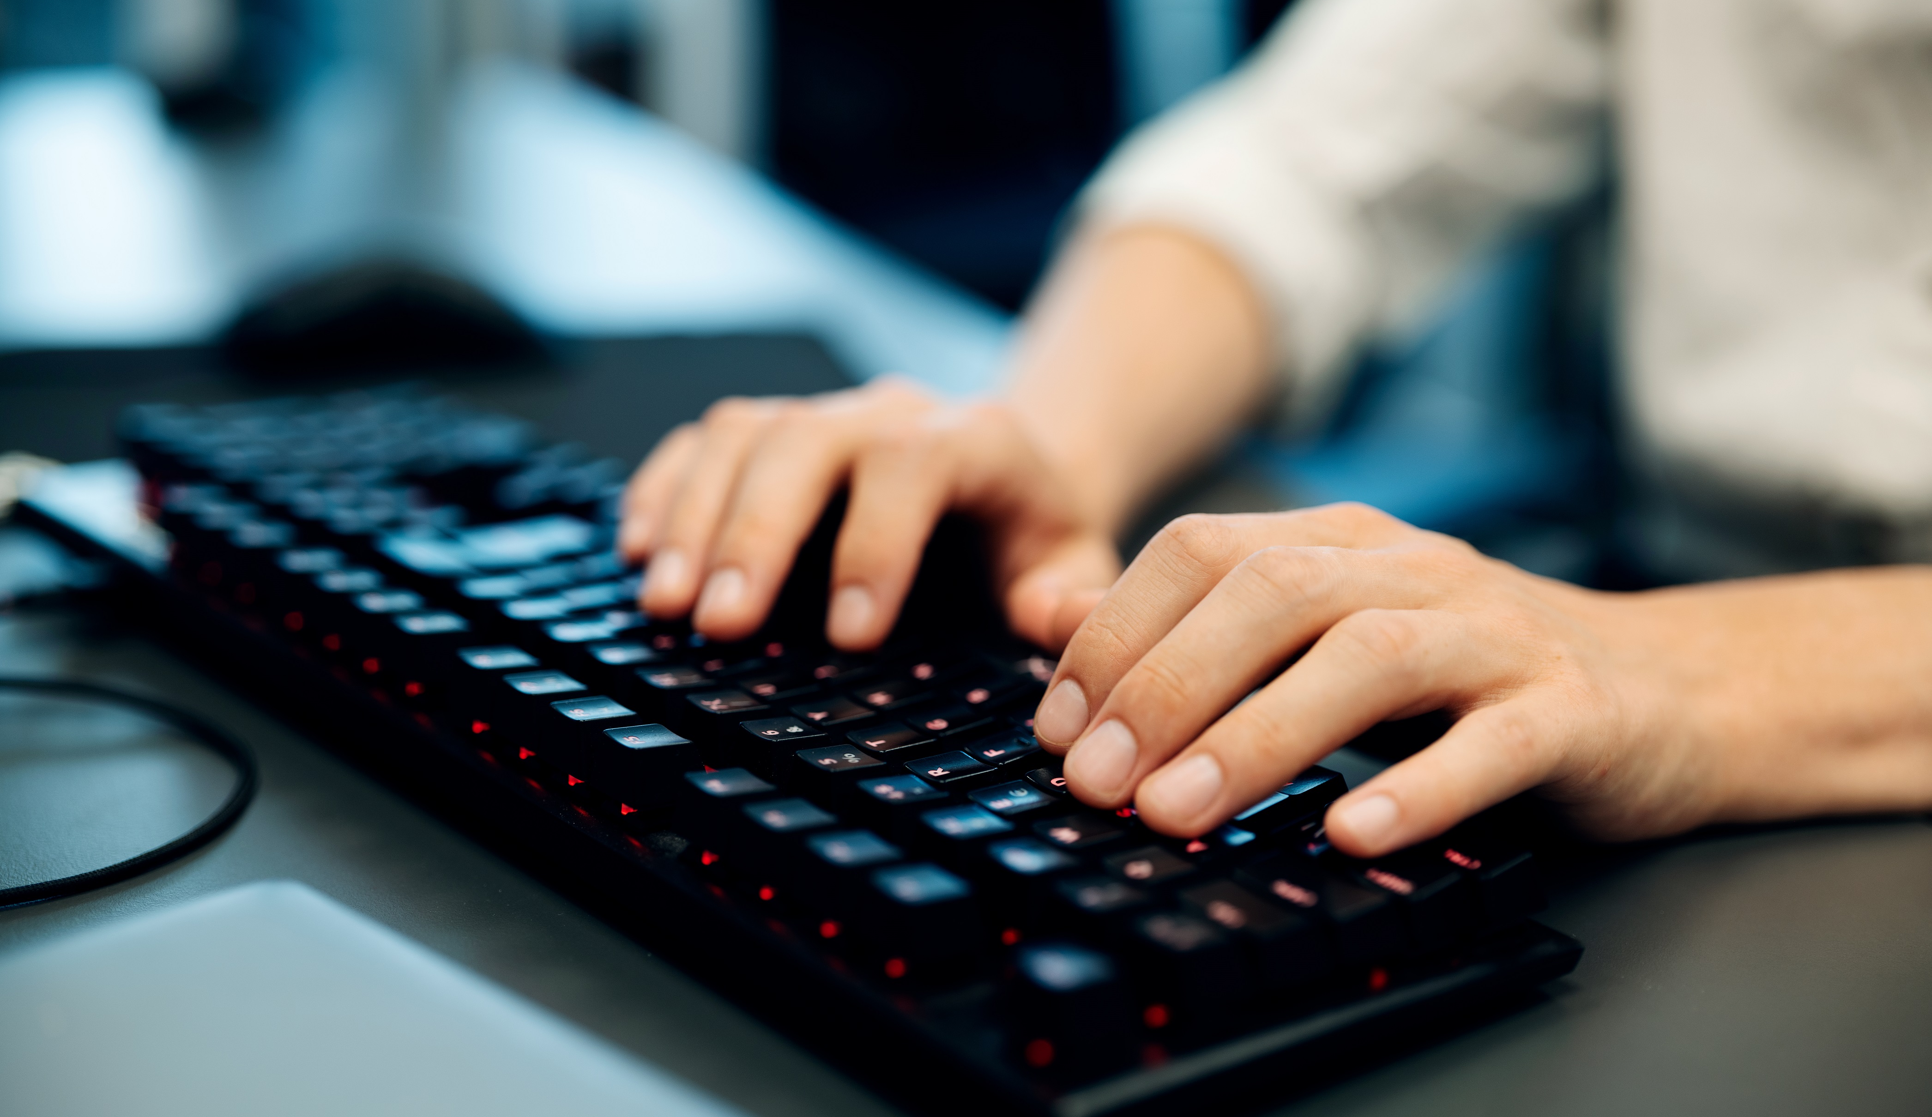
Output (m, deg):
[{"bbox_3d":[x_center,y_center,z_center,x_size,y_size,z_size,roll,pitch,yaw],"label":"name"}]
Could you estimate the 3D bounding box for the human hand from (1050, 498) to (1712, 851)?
[{"bbox_3d":[0.087,0.023,0.544,0.155,0.070,0.094,-1,24,-34],"label":"human hand"}]

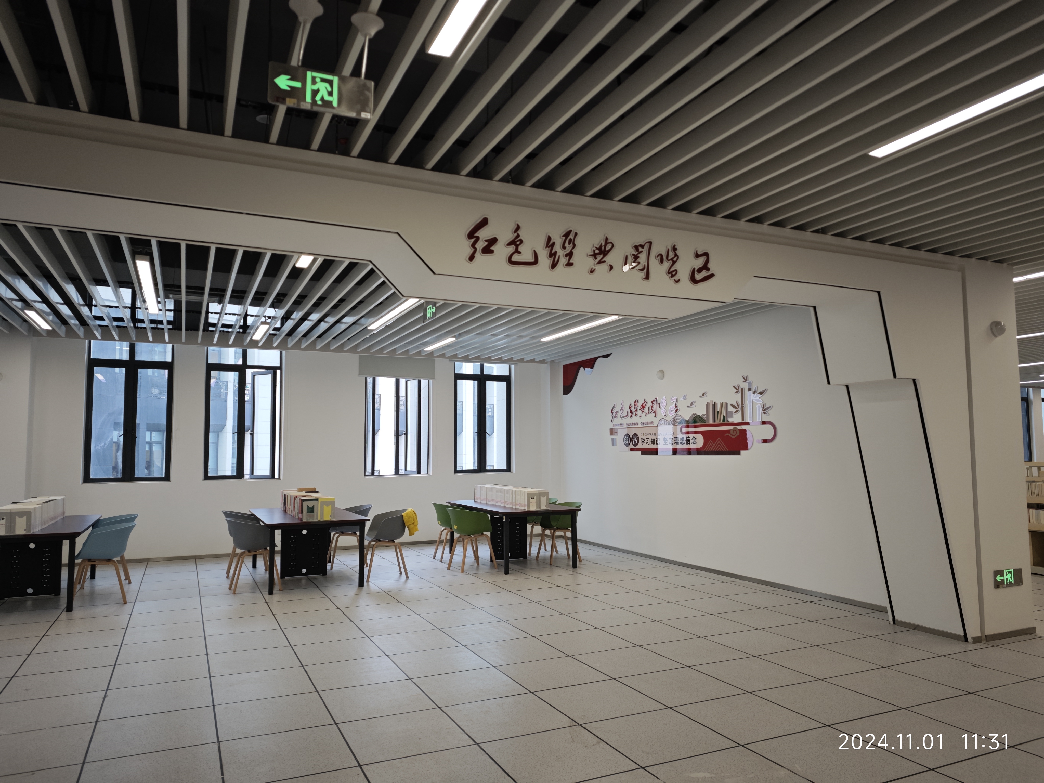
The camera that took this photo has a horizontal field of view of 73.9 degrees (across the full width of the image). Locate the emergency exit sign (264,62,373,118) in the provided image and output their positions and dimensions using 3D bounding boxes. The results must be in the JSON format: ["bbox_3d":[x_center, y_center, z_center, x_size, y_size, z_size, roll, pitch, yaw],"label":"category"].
[{"bbox_3d":[-0.708,-1.063,2.455,0.355,0.143,0.020,2,-6,-21],"label":"emergency exit sign"}]

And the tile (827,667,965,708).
[{"bbox_3d":[2.392,1.906,4.465,0.600,0.020,0.600,2,-5,-25],"label":"tile"}]

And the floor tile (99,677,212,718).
[{"bbox_3d":[-2.226,1.886,4.250,0.600,0.020,0.600,2,-6,-25],"label":"floor tile"}]

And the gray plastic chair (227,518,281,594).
[{"bbox_3d":[-3.021,1.825,7.795,0.560,0.790,0.580,2,-5,-25],"label":"gray plastic chair"}]

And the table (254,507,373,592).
[{"bbox_3d":[-2.692,1.902,8.581,1.117,0.754,2.133,2,-5,-25],"label":"table"}]

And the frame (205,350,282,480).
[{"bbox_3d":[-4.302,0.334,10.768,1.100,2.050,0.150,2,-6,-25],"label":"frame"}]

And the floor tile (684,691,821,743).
[{"bbox_3d":[1.286,1.875,3.978,0.600,0.020,0.600,2,-5,-25],"label":"floor tile"}]

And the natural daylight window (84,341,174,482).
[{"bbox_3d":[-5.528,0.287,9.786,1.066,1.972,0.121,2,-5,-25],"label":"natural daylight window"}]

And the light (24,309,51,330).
[{"bbox_3d":[-5.684,-0.855,8.178,0.101,0.060,1.227,2,-5,-25],"label":"light"}]

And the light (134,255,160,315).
[{"bbox_3d":[-3.769,-1.033,7.024,0.100,0.060,2.400,2,-5,-25],"label":"light"}]

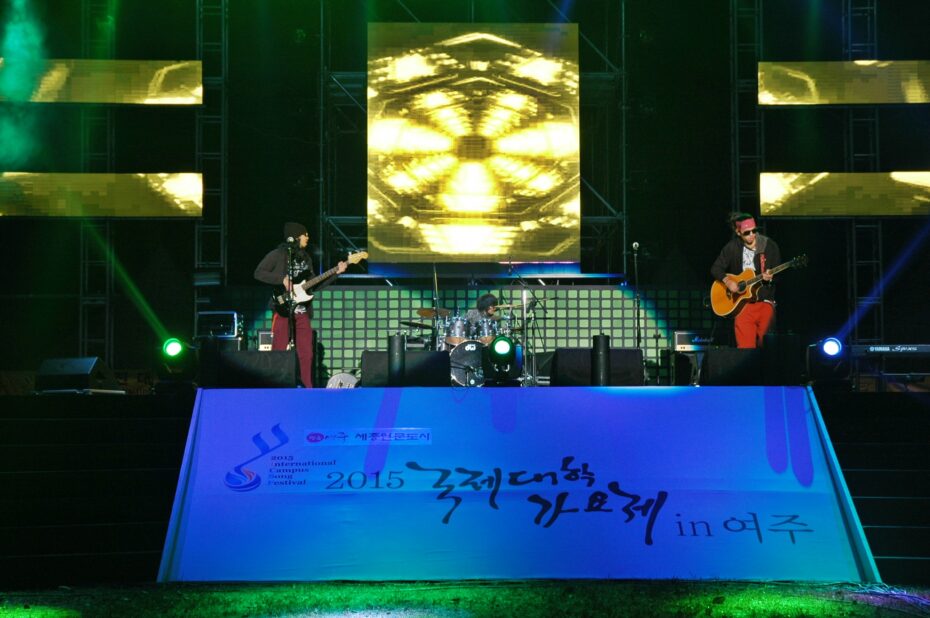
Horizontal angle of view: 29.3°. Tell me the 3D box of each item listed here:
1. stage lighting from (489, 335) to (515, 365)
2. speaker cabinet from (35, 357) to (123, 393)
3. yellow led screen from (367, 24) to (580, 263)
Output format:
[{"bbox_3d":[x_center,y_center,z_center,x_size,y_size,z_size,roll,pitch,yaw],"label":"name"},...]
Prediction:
[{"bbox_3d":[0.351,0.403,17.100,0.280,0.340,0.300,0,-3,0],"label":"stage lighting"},{"bbox_3d":[-3.649,0.622,16.900,0.750,0.370,0.520,-2,-4,28],"label":"speaker cabinet"},{"bbox_3d":[0.117,-2.156,23.200,2.780,3.130,0.200,0,-3,0],"label":"yellow led screen"}]

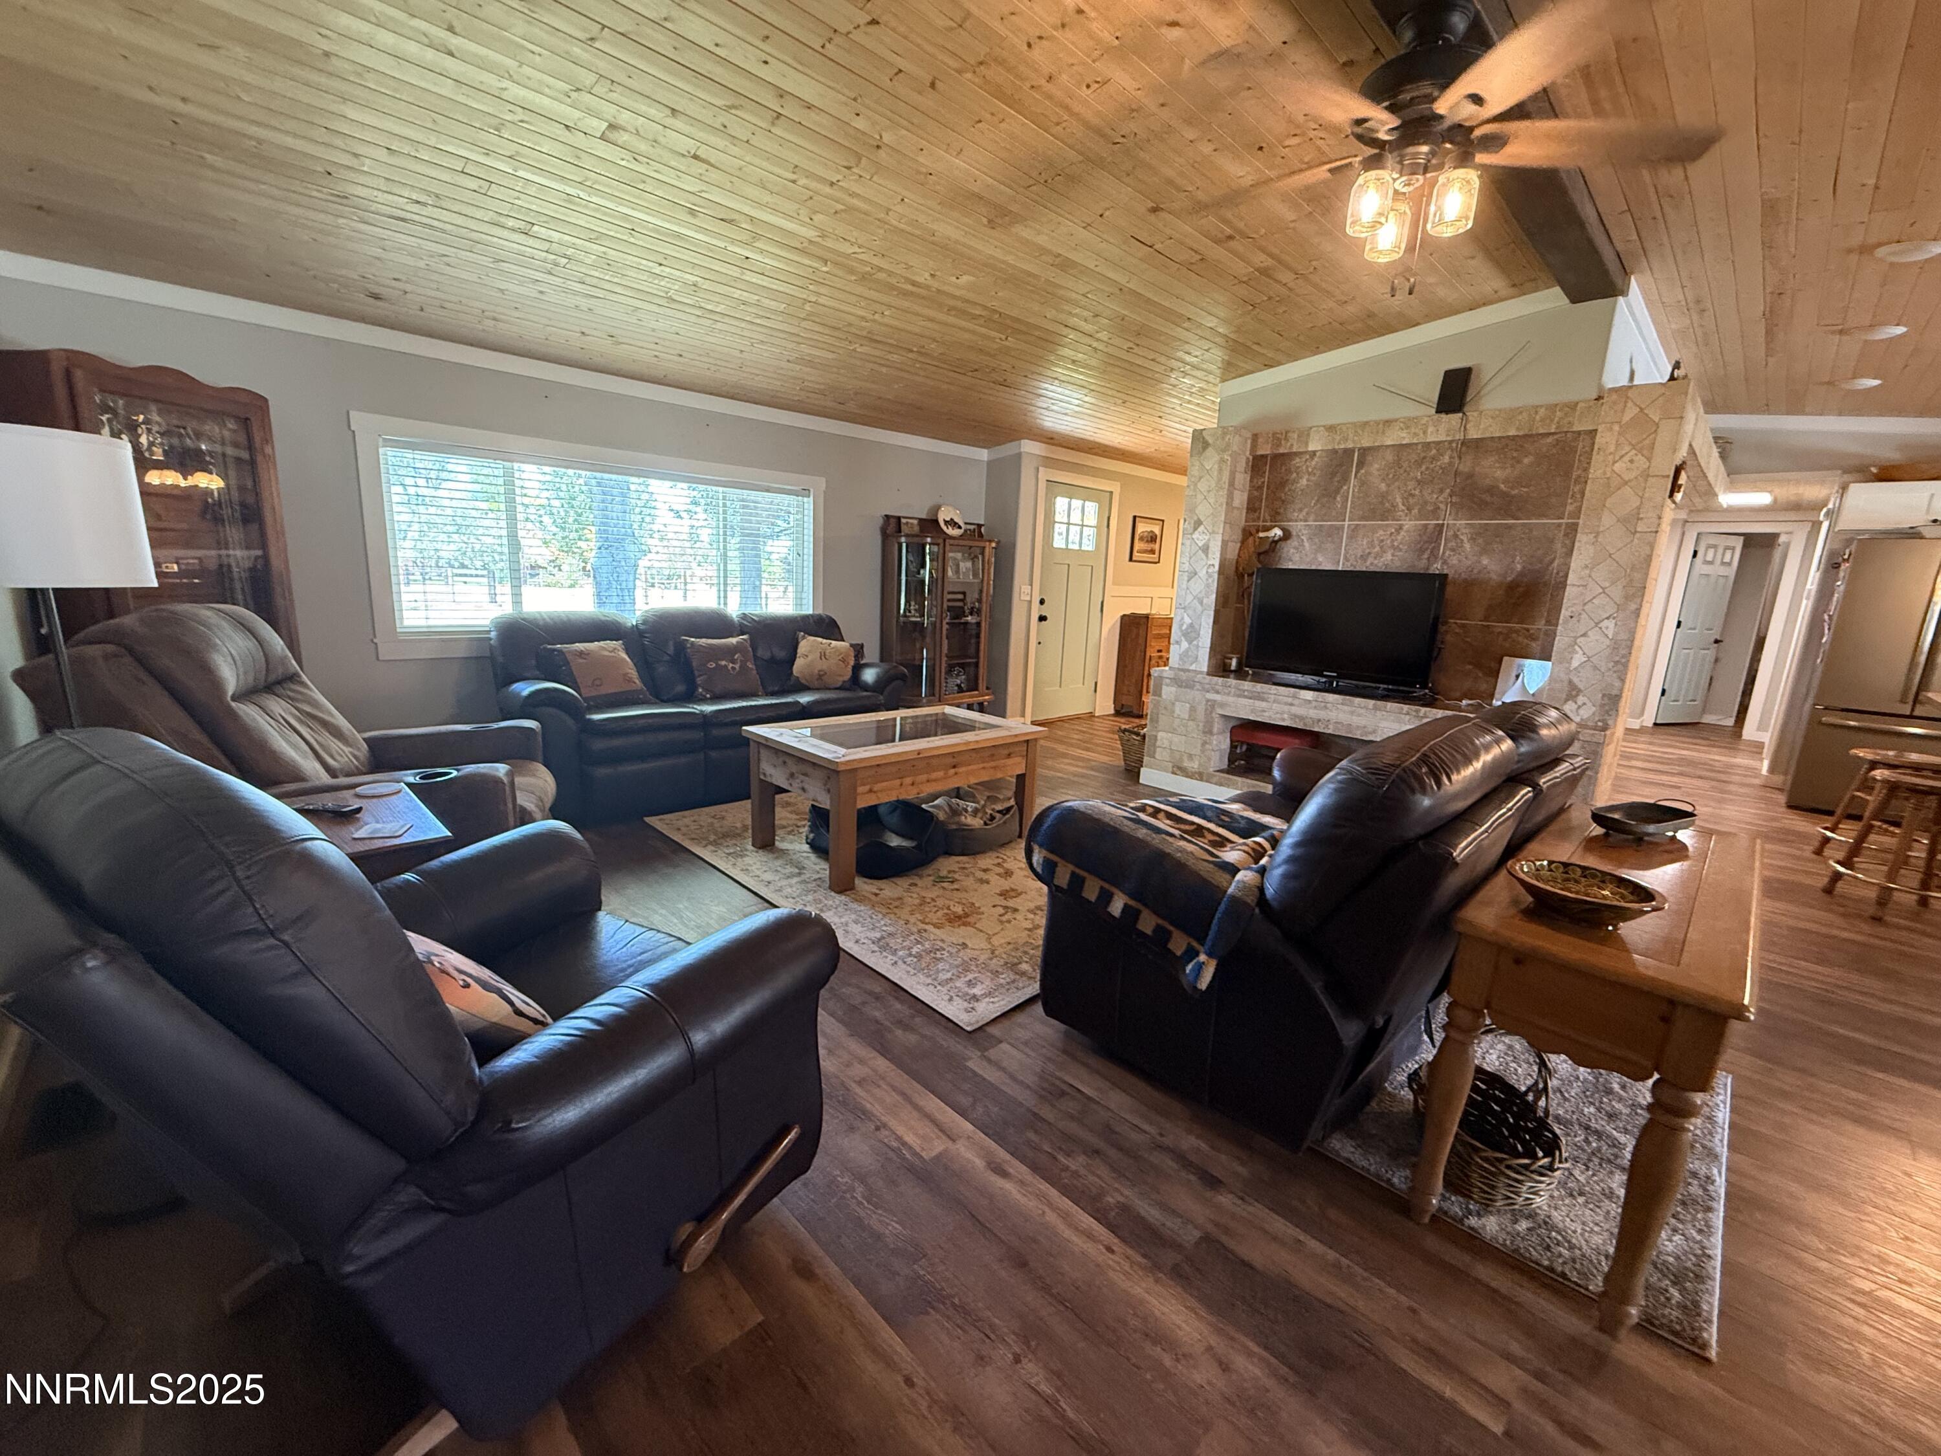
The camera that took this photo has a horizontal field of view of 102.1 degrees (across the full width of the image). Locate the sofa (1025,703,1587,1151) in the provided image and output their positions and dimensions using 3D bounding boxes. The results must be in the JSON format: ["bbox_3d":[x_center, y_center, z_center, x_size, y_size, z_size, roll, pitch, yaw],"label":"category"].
[{"bbox_3d":[1.088,0.382,2.418,1.660,0.970,1.050,-8,16,-44],"label":"sofa"}]

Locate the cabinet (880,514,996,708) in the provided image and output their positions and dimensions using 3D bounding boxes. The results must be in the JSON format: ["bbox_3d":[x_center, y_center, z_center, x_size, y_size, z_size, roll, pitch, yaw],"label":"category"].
[{"bbox_3d":[-0.175,-0.812,6.330,1.050,1.660,0.400,-8,16,-44],"label":"cabinet"}]

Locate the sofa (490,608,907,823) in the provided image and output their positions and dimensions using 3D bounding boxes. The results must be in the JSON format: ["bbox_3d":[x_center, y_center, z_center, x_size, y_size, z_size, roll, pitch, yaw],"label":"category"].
[{"bbox_3d":[-1.490,-0.184,4.600,2.240,0.988,0.919,-9,16,-44],"label":"sofa"}]

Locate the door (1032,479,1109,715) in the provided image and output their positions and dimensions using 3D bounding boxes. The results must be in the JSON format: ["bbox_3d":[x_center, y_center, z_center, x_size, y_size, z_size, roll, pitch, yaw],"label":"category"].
[{"bbox_3d":[0.926,-1.103,7.086,0.920,2.040,0.050,-8,16,-44],"label":"door"}]

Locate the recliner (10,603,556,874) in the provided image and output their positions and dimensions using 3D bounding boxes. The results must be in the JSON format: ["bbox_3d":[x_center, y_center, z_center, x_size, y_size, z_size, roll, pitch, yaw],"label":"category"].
[{"bbox_3d":[-1.938,0.171,2.484,1.080,1.070,0.920,-2,12,-24],"label":"recliner"}]

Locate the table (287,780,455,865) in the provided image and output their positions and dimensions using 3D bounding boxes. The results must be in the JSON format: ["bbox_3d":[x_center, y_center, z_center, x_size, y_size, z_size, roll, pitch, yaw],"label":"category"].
[{"bbox_3d":[-1.712,0.533,2.013,0.570,0.585,0.596,-9,16,-44],"label":"table"}]

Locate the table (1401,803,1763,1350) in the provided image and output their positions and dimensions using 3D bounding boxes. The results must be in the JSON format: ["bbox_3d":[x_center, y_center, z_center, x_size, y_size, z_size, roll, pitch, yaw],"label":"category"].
[{"bbox_3d":[1.503,0.665,1.875,1.308,0.682,0.421,-9,16,-44],"label":"table"}]

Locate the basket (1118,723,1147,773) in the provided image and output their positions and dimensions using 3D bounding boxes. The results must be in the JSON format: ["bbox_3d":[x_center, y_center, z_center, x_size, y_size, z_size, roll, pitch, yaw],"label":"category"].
[{"bbox_3d":[1.253,0.147,5.431,0.401,0.269,0.324,-9,16,-44],"label":"basket"}]

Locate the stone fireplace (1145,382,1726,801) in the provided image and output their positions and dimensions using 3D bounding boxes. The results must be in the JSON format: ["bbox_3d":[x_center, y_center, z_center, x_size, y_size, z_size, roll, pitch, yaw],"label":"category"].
[{"bbox_3d":[2.172,-0.553,4.280,0.609,2.189,2.273,-9,16,-44],"label":"stone fireplace"}]

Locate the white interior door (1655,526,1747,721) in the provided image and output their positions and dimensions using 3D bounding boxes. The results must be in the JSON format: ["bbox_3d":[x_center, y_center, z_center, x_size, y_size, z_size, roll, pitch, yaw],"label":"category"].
[{"bbox_3d":[7.812,-1.029,8.405,0.790,2.009,0.040,-1,12,-20],"label":"white interior door"}]

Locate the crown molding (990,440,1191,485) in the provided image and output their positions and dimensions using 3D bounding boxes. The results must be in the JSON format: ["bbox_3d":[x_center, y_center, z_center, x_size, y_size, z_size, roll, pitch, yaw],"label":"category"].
[{"bbox_3d":[1.196,-2.400,7.308,2.600,0.150,0.420,-8,16,-44],"label":"crown molding"}]

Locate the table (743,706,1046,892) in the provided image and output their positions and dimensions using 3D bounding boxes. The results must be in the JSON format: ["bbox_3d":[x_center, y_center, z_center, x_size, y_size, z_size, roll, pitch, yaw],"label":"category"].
[{"bbox_3d":[-0.328,0.272,3.712,1.211,0.545,0.730,-8,16,-43],"label":"table"}]

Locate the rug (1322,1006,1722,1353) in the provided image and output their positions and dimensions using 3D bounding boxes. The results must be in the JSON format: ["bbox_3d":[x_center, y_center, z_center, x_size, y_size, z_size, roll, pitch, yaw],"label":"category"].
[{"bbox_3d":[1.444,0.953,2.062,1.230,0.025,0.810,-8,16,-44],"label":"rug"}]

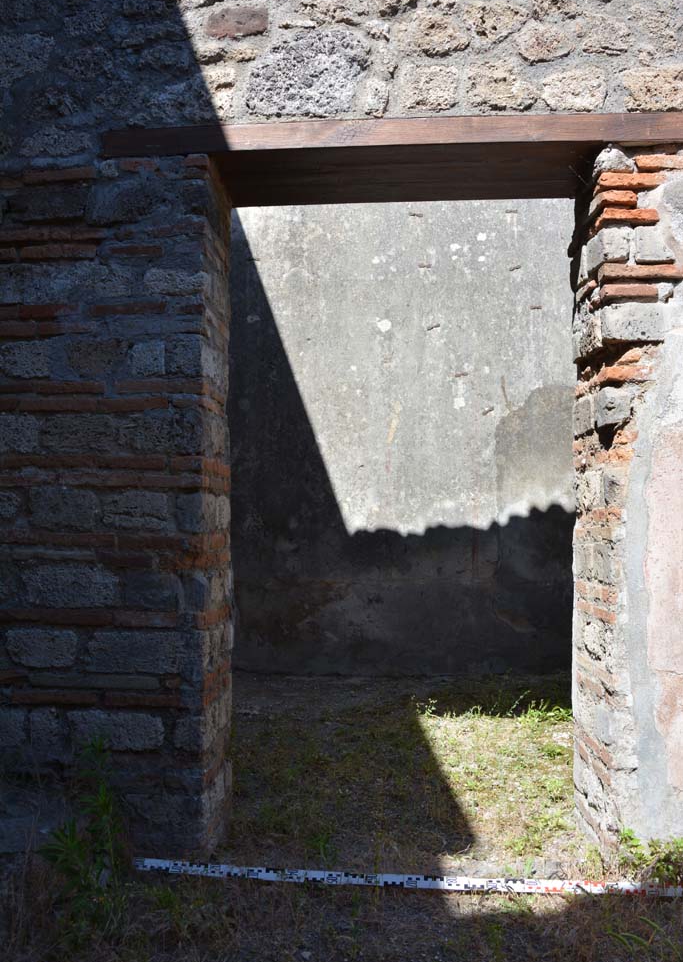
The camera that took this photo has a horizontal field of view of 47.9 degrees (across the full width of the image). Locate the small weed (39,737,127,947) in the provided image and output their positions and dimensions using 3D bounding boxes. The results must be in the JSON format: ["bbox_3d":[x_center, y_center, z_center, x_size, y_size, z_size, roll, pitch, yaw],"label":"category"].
[{"bbox_3d":[-0.588,0.805,1.745,0.195,0.450,0.190,0,2,0],"label":"small weed"}]

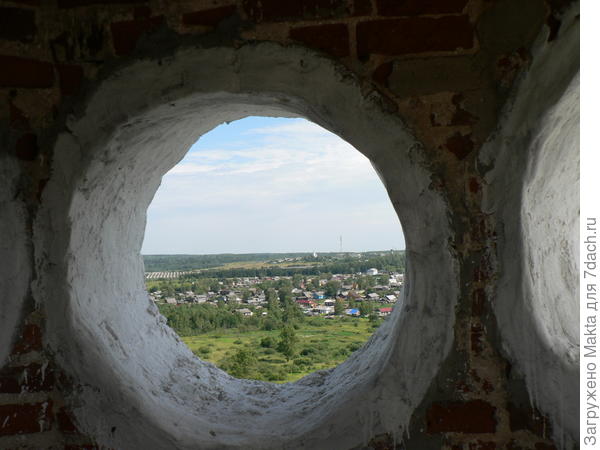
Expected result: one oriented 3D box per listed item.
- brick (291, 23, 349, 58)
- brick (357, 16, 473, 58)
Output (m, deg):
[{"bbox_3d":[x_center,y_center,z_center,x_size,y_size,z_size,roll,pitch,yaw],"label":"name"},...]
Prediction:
[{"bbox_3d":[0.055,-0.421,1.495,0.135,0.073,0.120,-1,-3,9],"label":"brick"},{"bbox_3d":[0.268,-0.422,1.460,0.255,0.073,0.120,-1,-3,9],"label":"brick"}]

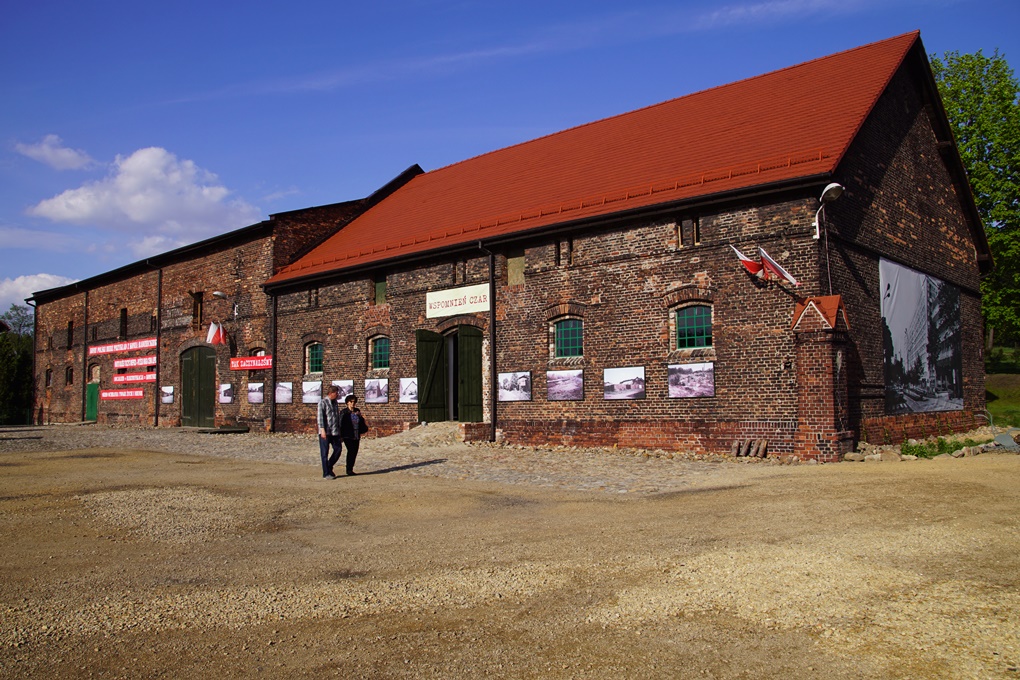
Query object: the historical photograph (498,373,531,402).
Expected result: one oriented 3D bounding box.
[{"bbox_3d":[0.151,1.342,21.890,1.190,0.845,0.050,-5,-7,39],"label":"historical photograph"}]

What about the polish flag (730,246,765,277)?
[{"bbox_3d":[5.320,-1.722,16.860,0.807,0.738,0.350,-5,-7,39],"label":"polish flag"}]

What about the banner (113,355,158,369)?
[{"bbox_3d":[-18.425,1.094,37.588,4.961,0.478,0.040,-5,-7,41],"label":"banner"}]

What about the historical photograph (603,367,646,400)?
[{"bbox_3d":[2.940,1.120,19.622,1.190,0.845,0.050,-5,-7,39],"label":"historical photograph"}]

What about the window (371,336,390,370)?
[{"bbox_3d":[-4.565,0.459,27.291,1.180,1.260,0.250,-4,-6,41],"label":"window"}]

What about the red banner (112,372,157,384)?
[{"bbox_3d":[-19.709,2.011,40.124,5.370,0.500,0.050,-4,-6,41],"label":"red banner"}]

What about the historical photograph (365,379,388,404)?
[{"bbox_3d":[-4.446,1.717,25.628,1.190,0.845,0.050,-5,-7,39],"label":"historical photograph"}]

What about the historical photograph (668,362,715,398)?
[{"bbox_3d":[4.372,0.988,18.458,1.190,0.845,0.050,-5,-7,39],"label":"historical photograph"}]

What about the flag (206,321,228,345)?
[{"bbox_3d":[-12.704,-0.326,33.222,0.850,1.000,0.600,-4,-6,41],"label":"flag"}]

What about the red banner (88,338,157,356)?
[{"bbox_3d":[-21.060,0.418,41.396,8.750,0.500,0.050,-4,-6,41],"label":"red banner"}]

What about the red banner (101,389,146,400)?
[{"bbox_3d":[-20.852,2.963,41.059,5.440,0.490,0.050,-4,-6,41],"label":"red banner"}]

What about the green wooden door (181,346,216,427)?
[{"bbox_3d":[-14.482,2.181,35.768,3.340,3.740,0.150,-4,-6,41],"label":"green wooden door"}]

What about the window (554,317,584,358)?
[{"bbox_3d":[1.674,-0.056,21.018,0.971,1.036,0.120,-5,-7,39],"label":"window"}]

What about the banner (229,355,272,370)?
[{"bbox_3d":[-10.292,0.927,30.510,3.174,0.483,0.040,-5,-7,41],"label":"banner"}]

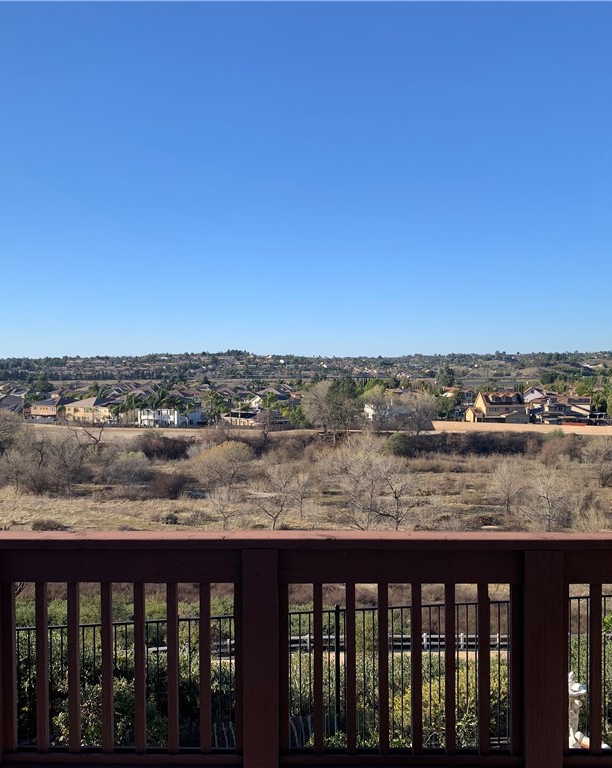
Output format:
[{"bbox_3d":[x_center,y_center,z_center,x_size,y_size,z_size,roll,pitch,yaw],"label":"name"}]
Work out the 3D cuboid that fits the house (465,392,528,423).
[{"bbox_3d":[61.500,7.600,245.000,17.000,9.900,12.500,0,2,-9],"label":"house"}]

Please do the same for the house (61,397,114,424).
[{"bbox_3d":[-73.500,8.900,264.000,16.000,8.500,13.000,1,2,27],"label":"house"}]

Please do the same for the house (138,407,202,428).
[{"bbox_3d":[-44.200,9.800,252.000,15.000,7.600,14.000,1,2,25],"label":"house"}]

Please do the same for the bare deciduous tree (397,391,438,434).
[{"bbox_3d":[32.800,8.300,225.000,11.700,12.900,11.000,0,2,8],"label":"bare deciduous tree"}]

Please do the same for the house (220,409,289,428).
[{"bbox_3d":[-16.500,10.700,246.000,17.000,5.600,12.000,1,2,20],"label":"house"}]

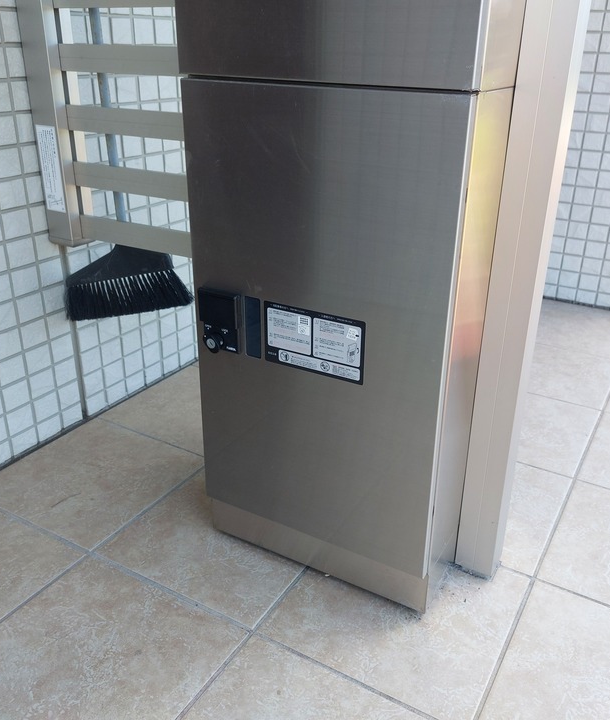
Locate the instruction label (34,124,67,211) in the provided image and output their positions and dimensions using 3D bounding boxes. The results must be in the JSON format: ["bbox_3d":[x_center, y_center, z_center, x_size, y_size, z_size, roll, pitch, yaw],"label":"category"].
[{"bbox_3d":[-0.440,-0.330,1.155,0.048,0.144,0.001,15,28,28],"label":"instruction label"}]

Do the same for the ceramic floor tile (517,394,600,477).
[{"bbox_3d":[0.445,0.138,1.409,0.296,0.010,0.296,15,28,28],"label":"ceramic floor tile"}]

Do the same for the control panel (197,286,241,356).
[{"bbox_3d":[-0.116,-0.050,0.894,0.061,0.085,0.020,14,28,27],"label":"control panel"}]

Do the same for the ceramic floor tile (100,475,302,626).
[{"bbox_3d":[-0.123,0.283,1.084,0.296,0.010,0.296,15,28,28],"label":"ceramic floor tile"}]

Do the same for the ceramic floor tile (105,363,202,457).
[{"bbox_3d":[-0.233,0.109,1.468,0.313,0.010,0.296,15,28,28],"label":"ceramic floor tile"}]

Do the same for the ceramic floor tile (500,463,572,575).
[{"bbox_3d":[0.289,0.244,1.176,0.296,0.010,0.296,15,28,28],"label":"ceramic floor tile"}]

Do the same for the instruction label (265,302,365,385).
[{"bbox_3d":[0.010,-0.022,0.840,0.145,0.083,0.002,14,28,27],"label":"instruction label"}]

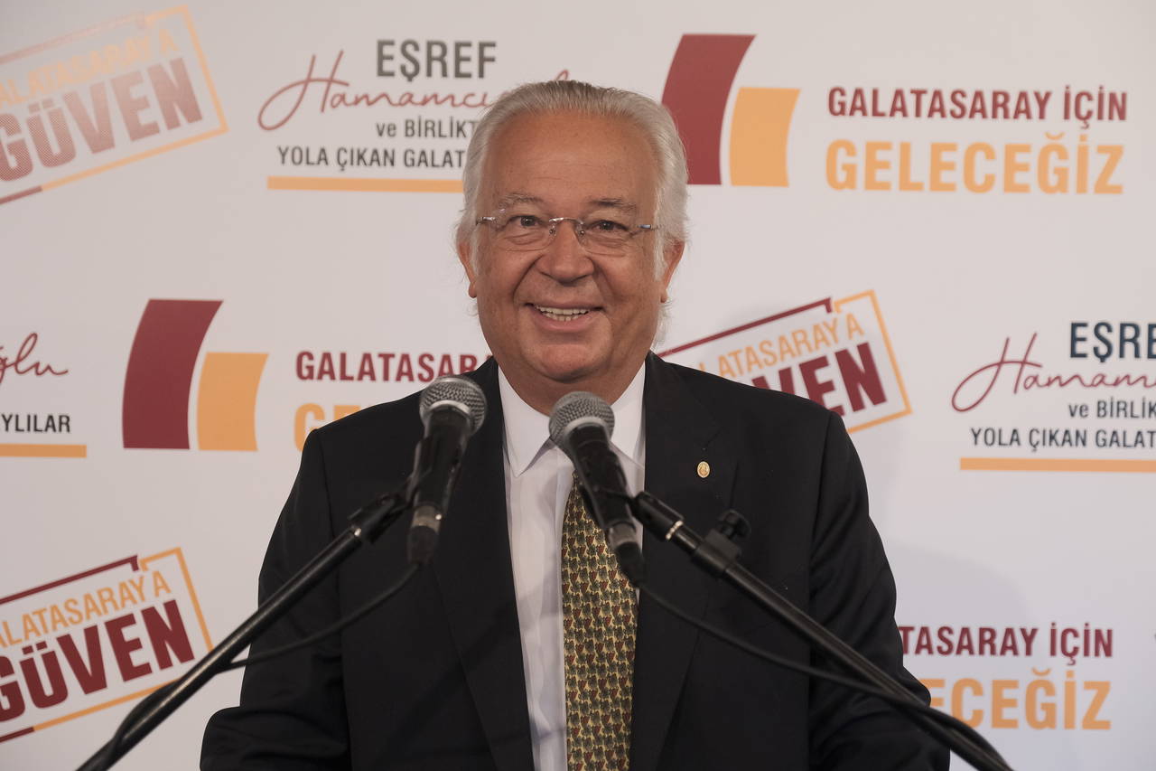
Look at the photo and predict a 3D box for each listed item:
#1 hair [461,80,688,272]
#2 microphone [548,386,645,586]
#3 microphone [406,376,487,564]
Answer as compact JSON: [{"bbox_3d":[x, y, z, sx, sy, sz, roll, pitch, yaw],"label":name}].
[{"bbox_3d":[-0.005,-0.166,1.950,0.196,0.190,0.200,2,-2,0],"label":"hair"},{"bbox_3d":[0.022,0.076,1.680,0.052,0.052,0.210,-21,39,0],"label":"microphone"},{"bbox_3d":[-0.103,0.062,1.670,0.052,0.052,0.210,10,36,0],"label":"microphone"}]

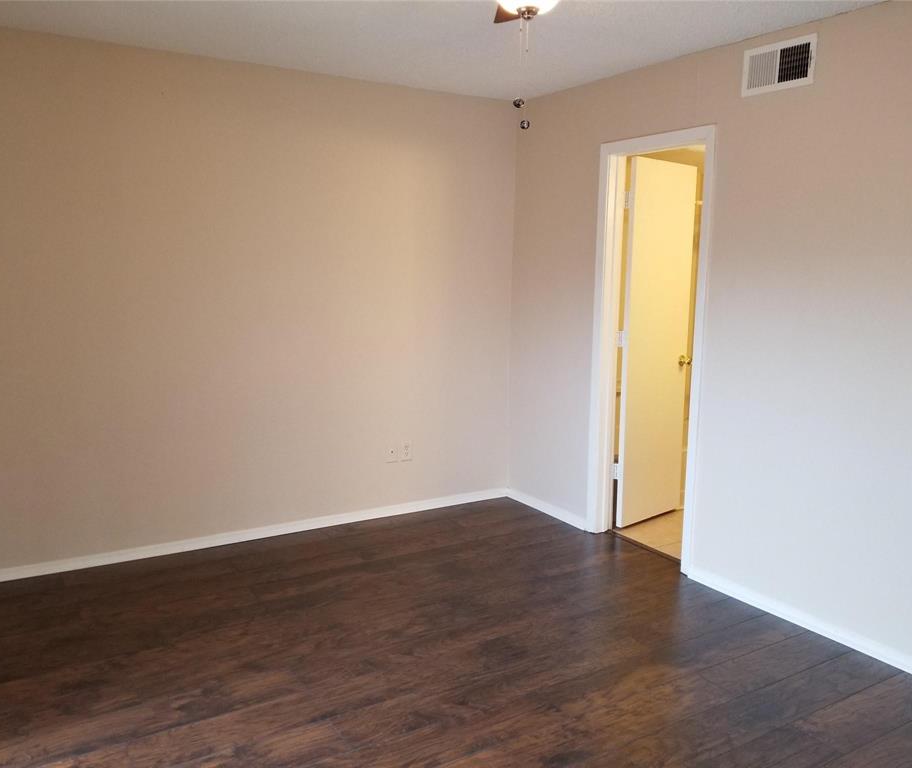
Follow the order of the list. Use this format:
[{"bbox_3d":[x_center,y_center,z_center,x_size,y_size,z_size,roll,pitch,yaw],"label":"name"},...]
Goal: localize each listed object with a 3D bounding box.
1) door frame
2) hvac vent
[{"bbox_3d":[1.000,-0.169,3.946,0.130,2.120,0.741,-4,10,-32],"label":"door frame"},{"bbox_3d":[1.325,-1.306,3.170,0.024,0.189,0.341,-4,10,-32],"label":"hvac vent"}]

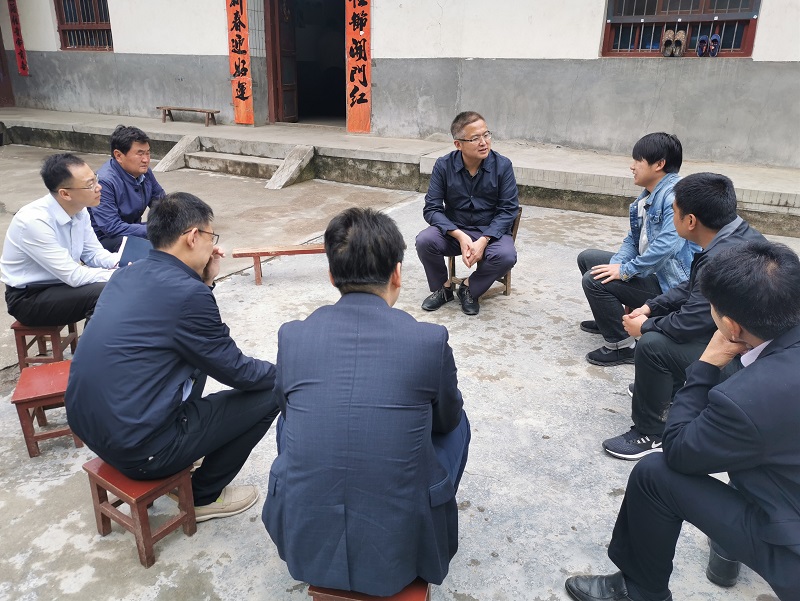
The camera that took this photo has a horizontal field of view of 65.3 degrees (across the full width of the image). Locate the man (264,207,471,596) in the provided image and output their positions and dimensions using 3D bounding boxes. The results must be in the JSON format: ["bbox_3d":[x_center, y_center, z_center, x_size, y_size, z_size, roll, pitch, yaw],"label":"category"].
[{"bbox_3d":[-0.044,0.320,1.724,0.590,1.150,0.770,3,21,5],"label":"man"}]

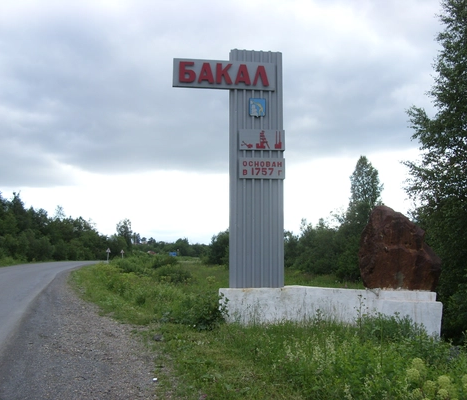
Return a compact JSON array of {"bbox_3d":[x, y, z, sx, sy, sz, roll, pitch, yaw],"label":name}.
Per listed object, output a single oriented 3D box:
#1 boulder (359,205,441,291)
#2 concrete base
[{"bbox_3d":[3.780,1.075,13.243,1.680,1.870,1.250,0,-5,-3],"label":"boulder"},{"bbox_3d":[2.142,2.522,13.346,4.888,1.010,1.150,0,-5,-3],"label":"concrete base"}]

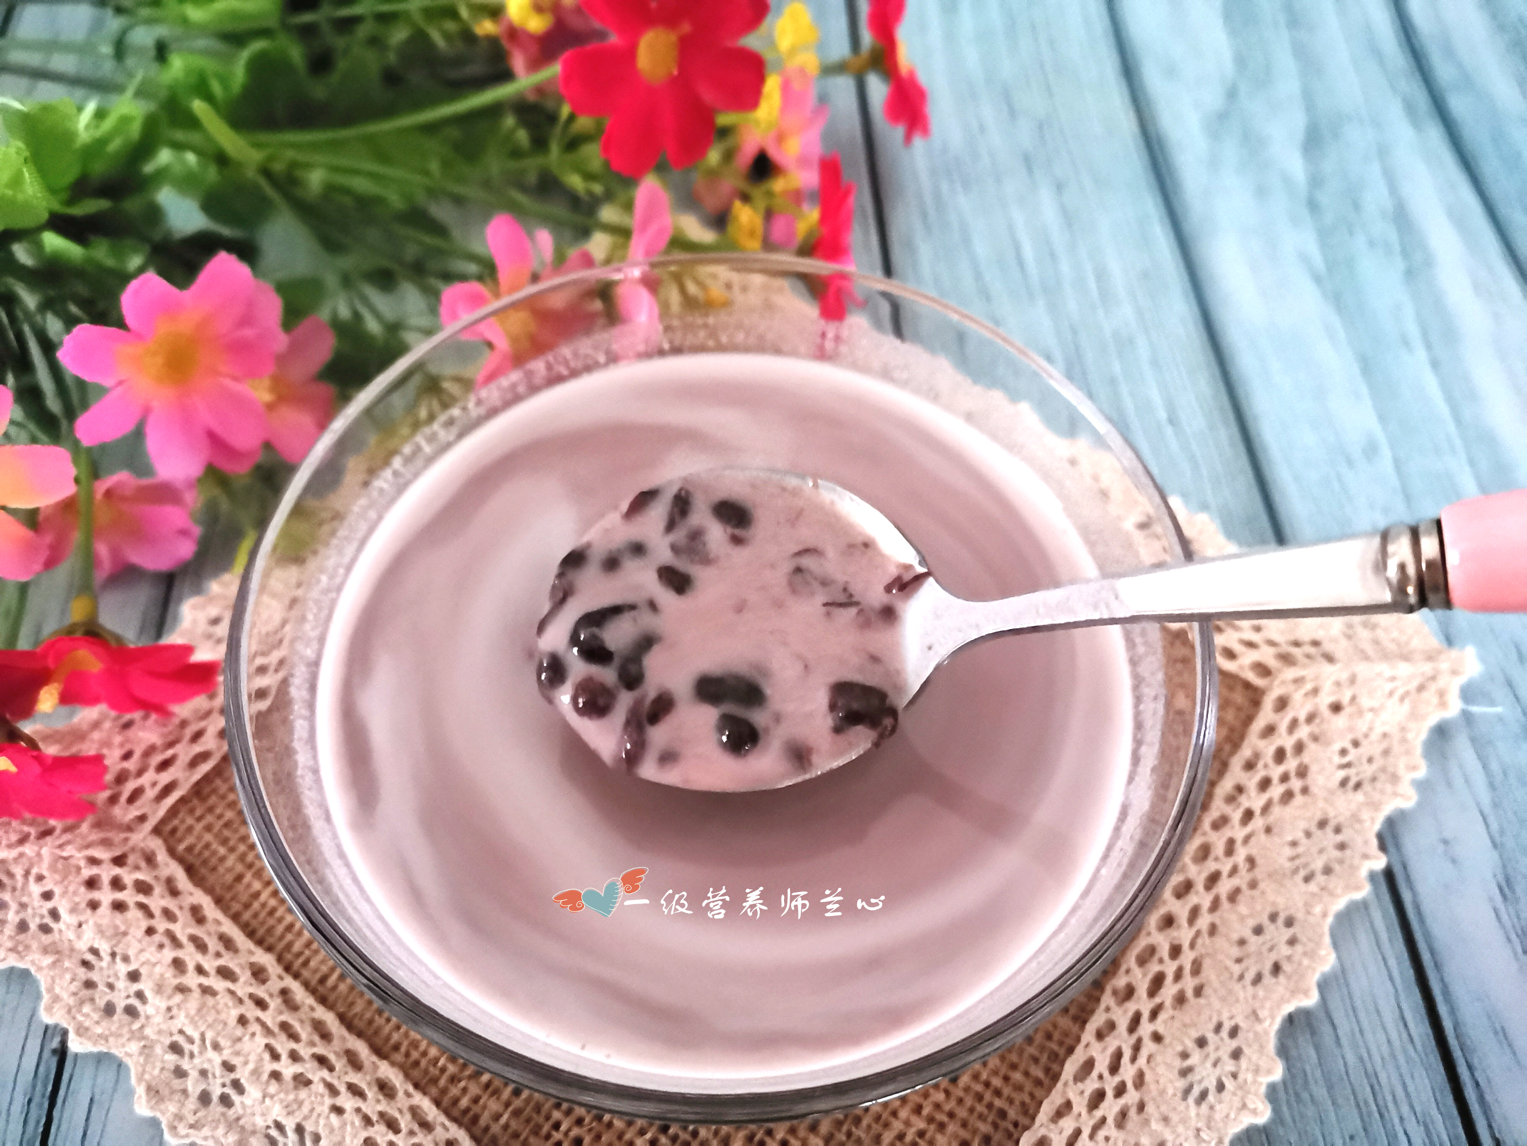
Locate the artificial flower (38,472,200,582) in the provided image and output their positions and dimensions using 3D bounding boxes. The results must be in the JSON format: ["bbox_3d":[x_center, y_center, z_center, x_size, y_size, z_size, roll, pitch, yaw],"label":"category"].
[{"bbox_3d":[-0.121,-0.009,0.224,0.032,0.026,0.016,-14,41,-11],"label":"artificial flower"}]

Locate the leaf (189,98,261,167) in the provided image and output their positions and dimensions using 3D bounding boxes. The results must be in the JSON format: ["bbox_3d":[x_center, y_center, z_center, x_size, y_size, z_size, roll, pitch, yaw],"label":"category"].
[{"bbox_3d":[-0.133,-0.109,0.295,0.006,0.005,0.021,-47,105,-14],"label":"leaf"}]

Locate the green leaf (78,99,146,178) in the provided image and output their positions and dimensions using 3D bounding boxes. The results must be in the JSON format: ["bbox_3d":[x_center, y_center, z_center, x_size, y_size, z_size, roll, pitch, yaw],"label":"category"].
[{"bbox_3d":[-0.145,-0.097,0.265,0.016,0.014,0.014,1,58,-1],"label":"green leaf"}]

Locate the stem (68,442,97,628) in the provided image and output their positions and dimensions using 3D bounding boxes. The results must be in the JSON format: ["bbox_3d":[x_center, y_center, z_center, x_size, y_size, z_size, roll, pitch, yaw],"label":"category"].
[{"bbox_3d":[-0.134,-0.008,0.234,0.005,0.005,0.044,-15,58,-9],"label":"stem"}]

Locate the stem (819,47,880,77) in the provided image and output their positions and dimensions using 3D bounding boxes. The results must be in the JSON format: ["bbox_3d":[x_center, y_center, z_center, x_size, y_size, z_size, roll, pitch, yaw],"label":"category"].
[{"bbox_3d":[0.023,-0.135,0.315,0.017,0.006,0.006,-15,67,-6],"label":"stem"}]

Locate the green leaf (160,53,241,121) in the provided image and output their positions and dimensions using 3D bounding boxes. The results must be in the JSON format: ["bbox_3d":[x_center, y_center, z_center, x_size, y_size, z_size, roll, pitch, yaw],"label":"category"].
[{"bbox_3d":[-0.149,-0.129,0.315,0.021,0.009,0.021,7,59,-12],"label":"green leaf"}]

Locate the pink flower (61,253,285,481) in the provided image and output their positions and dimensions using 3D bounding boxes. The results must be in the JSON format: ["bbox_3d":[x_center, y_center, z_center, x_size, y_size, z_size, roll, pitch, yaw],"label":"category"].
[{"bbox_3d":[-0.121,-0.043,0.245,0.044,0.017,0.045,2,84,-16],"label":"pink flower"}]

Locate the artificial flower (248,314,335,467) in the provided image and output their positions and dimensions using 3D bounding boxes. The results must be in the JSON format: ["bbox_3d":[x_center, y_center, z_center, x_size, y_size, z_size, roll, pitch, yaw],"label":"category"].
[{"bbox_3d":[-0.101,-0.038,0.247,0.032,0.033,0.014,-30,24,-19],"label":"artificial flower"}]

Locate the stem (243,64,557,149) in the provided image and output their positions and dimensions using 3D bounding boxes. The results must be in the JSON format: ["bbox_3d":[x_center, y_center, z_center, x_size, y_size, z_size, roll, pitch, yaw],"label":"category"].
[{"bbox_3d":[-0.083,-0.102,0.265,0.083,0.008,0.005,-5,22,17],"label":"stem"}]

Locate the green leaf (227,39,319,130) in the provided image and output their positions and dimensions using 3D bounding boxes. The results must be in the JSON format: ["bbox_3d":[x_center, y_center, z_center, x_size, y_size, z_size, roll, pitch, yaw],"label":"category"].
[{"bbox_3d":[-0.130,-0.129,0.315,0.024,0.009,0.026,7,59,-11],"label":"green leaf"}]

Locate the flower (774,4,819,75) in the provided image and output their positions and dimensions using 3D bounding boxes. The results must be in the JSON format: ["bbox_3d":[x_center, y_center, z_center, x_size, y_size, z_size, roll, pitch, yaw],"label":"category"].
[{"bbox_3d":[0.009,-0.141,0.315,0.011,0.011,0.018,0,78,1],"label":"flower"}]

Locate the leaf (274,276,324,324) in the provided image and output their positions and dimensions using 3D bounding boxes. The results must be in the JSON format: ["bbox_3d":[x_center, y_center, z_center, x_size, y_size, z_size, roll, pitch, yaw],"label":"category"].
[{"bbox_3d":[-0.108,-0.063,0.277,0.011,0.005,0.012,6,59,-10],"label":"leaf"}]

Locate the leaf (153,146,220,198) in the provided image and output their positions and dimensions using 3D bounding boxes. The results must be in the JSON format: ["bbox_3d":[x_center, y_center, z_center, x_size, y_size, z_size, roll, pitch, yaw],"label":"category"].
[{"bbox_3d":[-0.138,-0.096,0.284,0.016,0.007,0.013,1,58,-1],"label":"leaf"}]

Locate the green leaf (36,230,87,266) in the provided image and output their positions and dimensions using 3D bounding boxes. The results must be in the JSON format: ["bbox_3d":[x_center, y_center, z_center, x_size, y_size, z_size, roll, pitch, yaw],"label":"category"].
[{"bbox_3d":[-0.154,-0.071,0.262,0.012,0.006,0.008,33,63,17],"label":"green leaf"}]

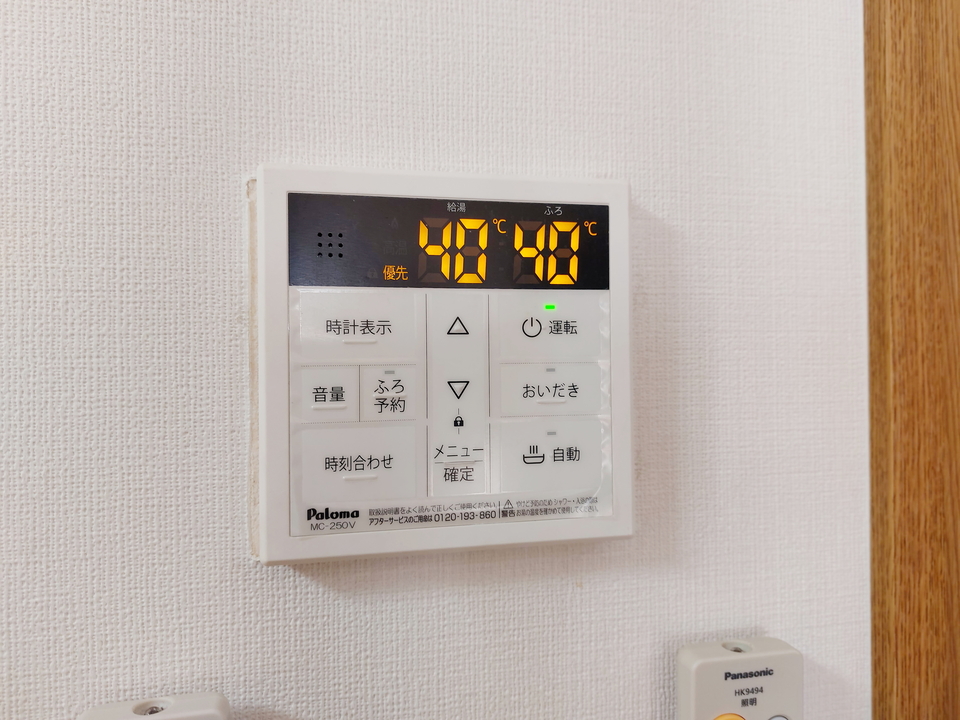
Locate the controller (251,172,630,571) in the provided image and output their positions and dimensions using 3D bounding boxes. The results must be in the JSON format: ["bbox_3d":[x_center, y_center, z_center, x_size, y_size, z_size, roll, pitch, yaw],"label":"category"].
[{"bbox_3d":[-0.010,0.001,0.220,0.120,0.120,0.019,0,0,-11],"label":"controller"}]

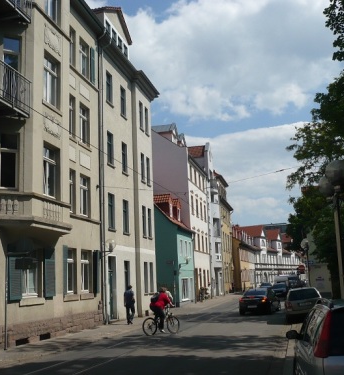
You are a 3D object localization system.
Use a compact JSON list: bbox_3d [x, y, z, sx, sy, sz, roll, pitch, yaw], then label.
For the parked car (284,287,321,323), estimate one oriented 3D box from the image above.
[{"bbox_3d":[6.364,5.514,24.352,1.760,1.480,4.450,-5,-11,14],"label":"parked car"}]

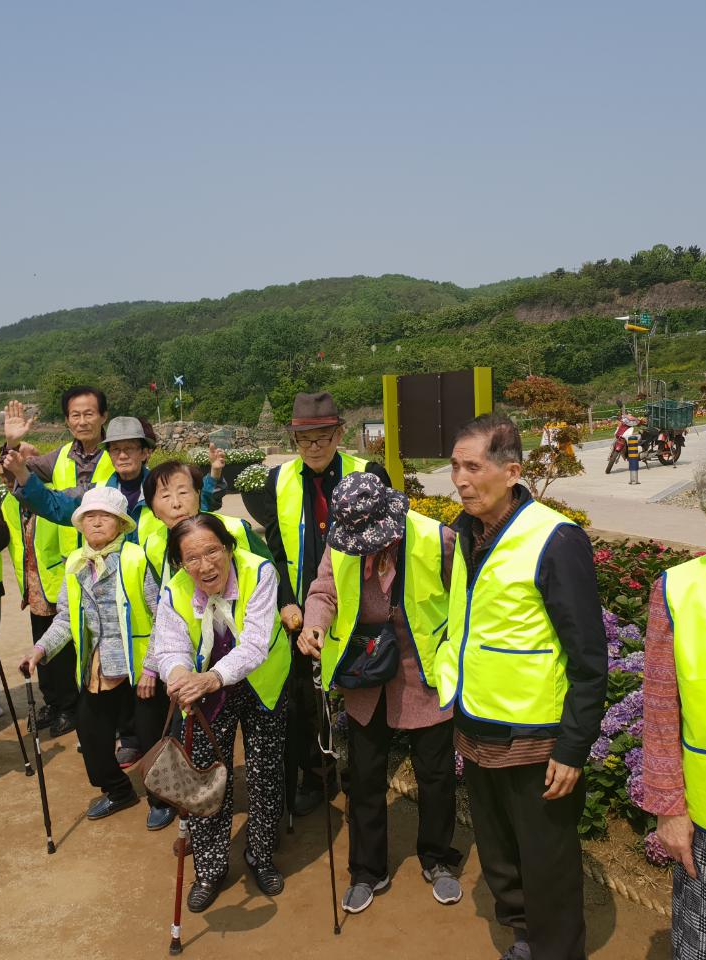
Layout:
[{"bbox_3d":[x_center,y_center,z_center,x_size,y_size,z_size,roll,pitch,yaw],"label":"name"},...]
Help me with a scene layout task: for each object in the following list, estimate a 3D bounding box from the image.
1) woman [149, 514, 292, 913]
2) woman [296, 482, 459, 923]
[{"bbox_3d":[-0.413,0.729,3.018,0.520,1.259,0.520,-1,4,6],"label":"woman"},{"bbox_3d":[0.087,0.657,3.046,0.530,1.368,0.460,-1,4,8],"label":"woman"}]

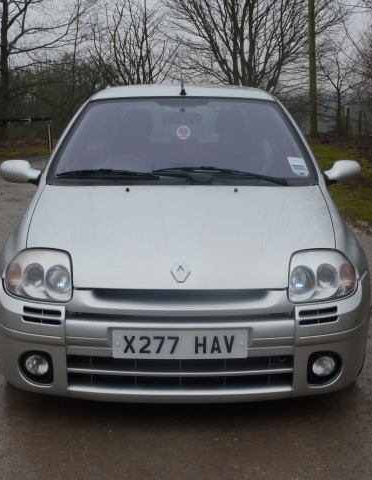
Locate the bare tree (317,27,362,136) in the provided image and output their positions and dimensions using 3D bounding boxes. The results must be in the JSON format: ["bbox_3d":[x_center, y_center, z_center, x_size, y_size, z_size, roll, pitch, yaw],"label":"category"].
[{"bbox_3d":[5.166,-5.334,28.000,1.700,3.850,1.600,0,10,0],"label":"bare tree"}]

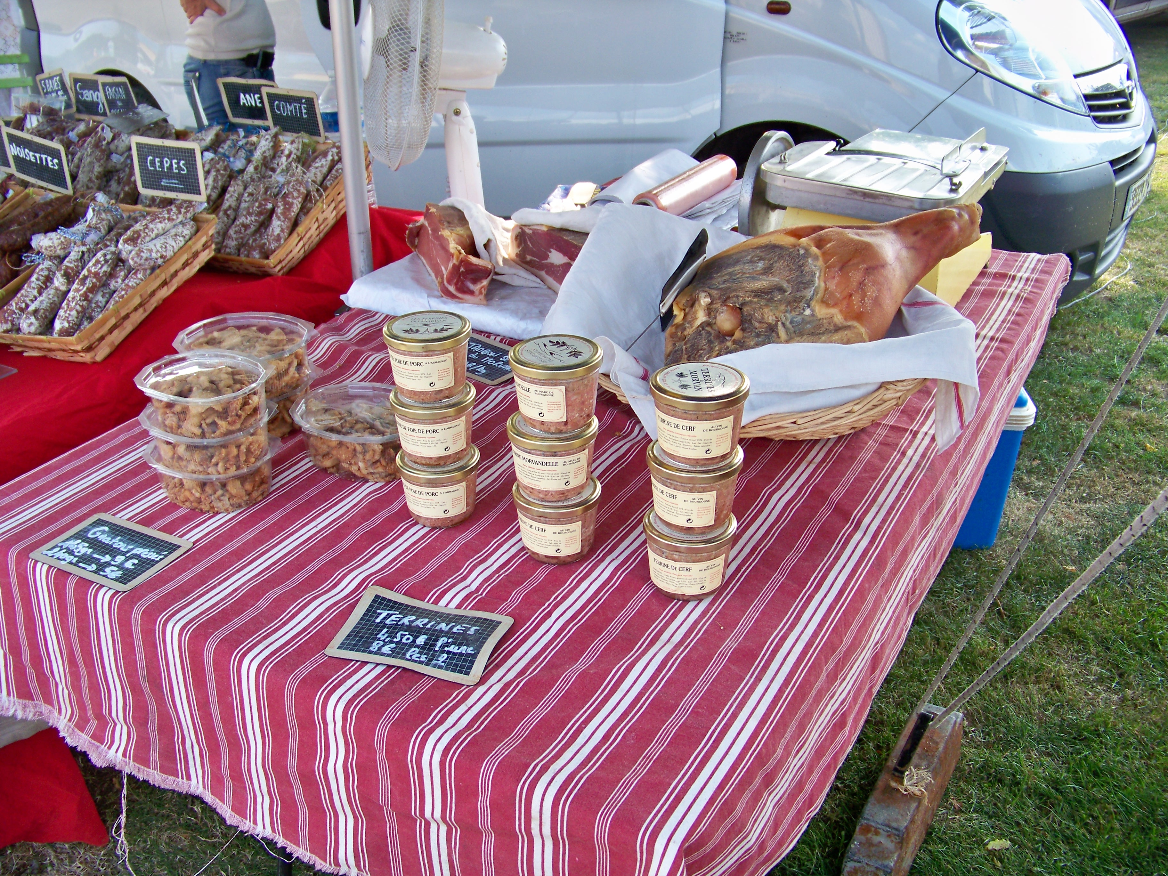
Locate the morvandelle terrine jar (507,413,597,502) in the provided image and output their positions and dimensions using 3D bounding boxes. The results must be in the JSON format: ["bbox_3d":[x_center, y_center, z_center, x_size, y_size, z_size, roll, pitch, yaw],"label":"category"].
[{"bbox_3d":[-0.029,0.017,1.062,0.086,0.071,0.086,-1,27,0],"label":"morvandelle terrine jar"}]

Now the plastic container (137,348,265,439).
[{"bbox_3d":[-0.400,-0.048,1.185,0.143,0.049,0.132,-6,27,-10],"label":"plastic container"}]

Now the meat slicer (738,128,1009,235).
[{"bbox_3d":[0.445,-0.361,1.754,0.350,0.250,0.380,14,31,27],"label":"meat slicer"}]

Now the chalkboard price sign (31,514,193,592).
[{"bbox_3d":[-0.476,0.112,1.122,0.140,0.006,0.091,11,29,23],"label":"chalkboard price sign"}]

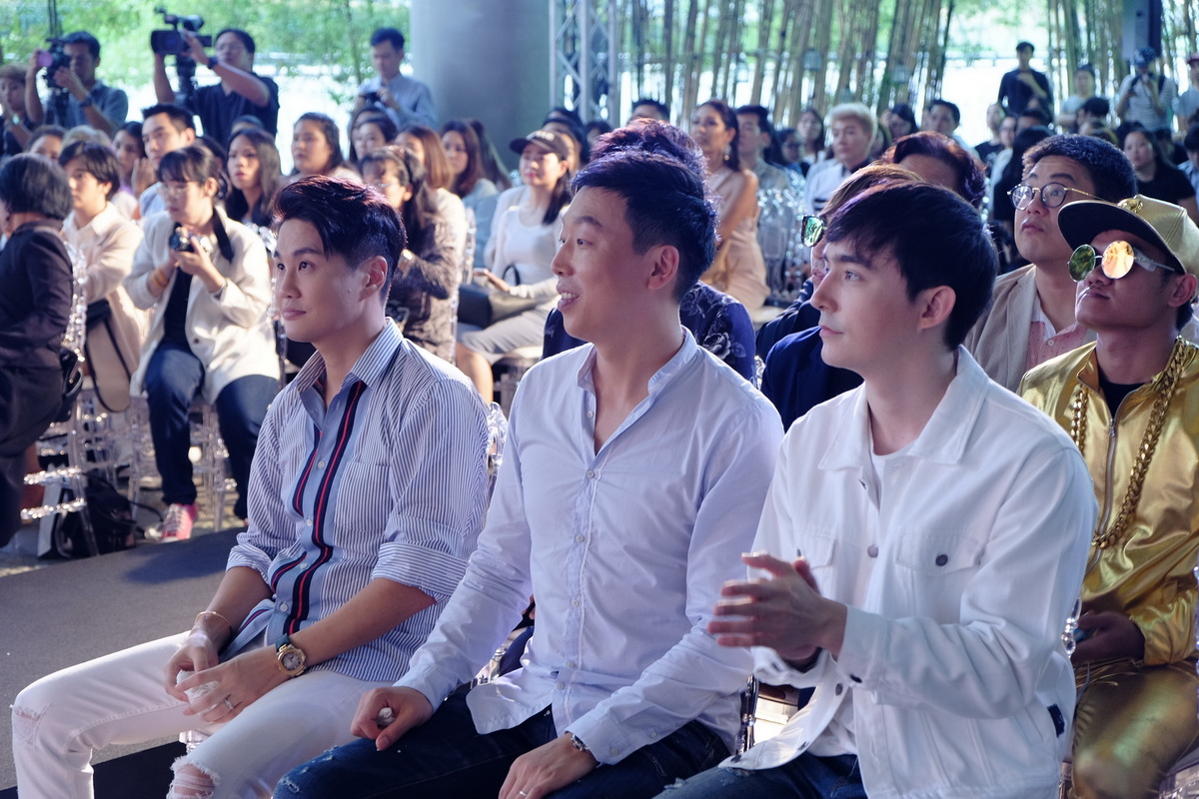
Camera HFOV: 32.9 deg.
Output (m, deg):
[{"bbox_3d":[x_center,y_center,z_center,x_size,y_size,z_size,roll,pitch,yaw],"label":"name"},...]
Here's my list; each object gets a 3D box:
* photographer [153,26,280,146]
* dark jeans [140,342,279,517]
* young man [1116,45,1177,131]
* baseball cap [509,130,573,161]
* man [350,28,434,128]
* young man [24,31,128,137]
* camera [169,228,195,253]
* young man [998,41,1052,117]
[{"bbox_3d":[-2.131,-1.233,11.429,0.560,1.683,0.550,7,11,36],"label":"photographer"},{"bbox_3d":[-1.106,0.071,6.216,0.420,0.540,0.550,5,10,28],"label":"dark jeans"},{"bbox_3d":[4.611,-2.119,17.129,0.500,1.692,0.400,3,9,20],"label":"young man"},{"bbox_3d":[-0.218,-0.937,7.500,0.175,0.125,0.250,7,3,36],"label":"baseball cap"},{"bbox_3d":[-1.142,-1.236,11.429,0.460,1.689,0.370,5,10,30],"label":"man"},{"bbox_3d":[-2.884,-1.208,11.327,0.500,1.664,0.480,7,11,36],"label":"young man"},{"bbox_3d":[-1.232,-0.473,6.030,0.080,0.072,0.115,-16,17,-41],"label":"camera"},{"bbox_3d":[3.566,-2.141,17.133,0.480,1.734,0.310,3,9,17],"label":"young man"}]

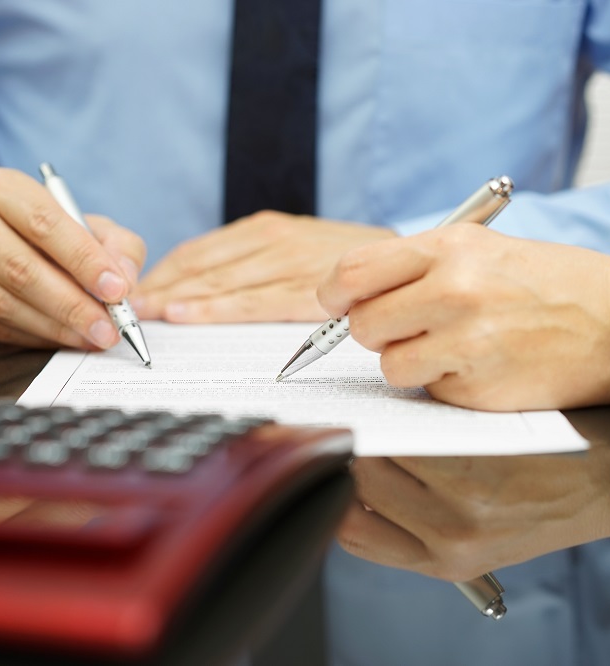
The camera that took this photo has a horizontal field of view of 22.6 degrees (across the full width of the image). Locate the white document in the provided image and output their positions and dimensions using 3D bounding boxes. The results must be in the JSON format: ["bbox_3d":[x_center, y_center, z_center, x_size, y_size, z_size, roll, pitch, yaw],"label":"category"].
[{"bbox_3d":[-0.009,0.015,0.661,0.210,0.003,0.297,0,10,-1],"label":"white document"}]

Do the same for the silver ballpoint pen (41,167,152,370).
[{"bbox_3d":[-0.097,-0.033,0.705,0.011,0.013,0.135,-7,50,-33],"label":"silver ballpoint pen"}]

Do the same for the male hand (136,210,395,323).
[{"bbox_3d":[-0.020,-0.038,0.818,0.155,0.053,0.090,-2,10,-9],"label":"male hand"}]

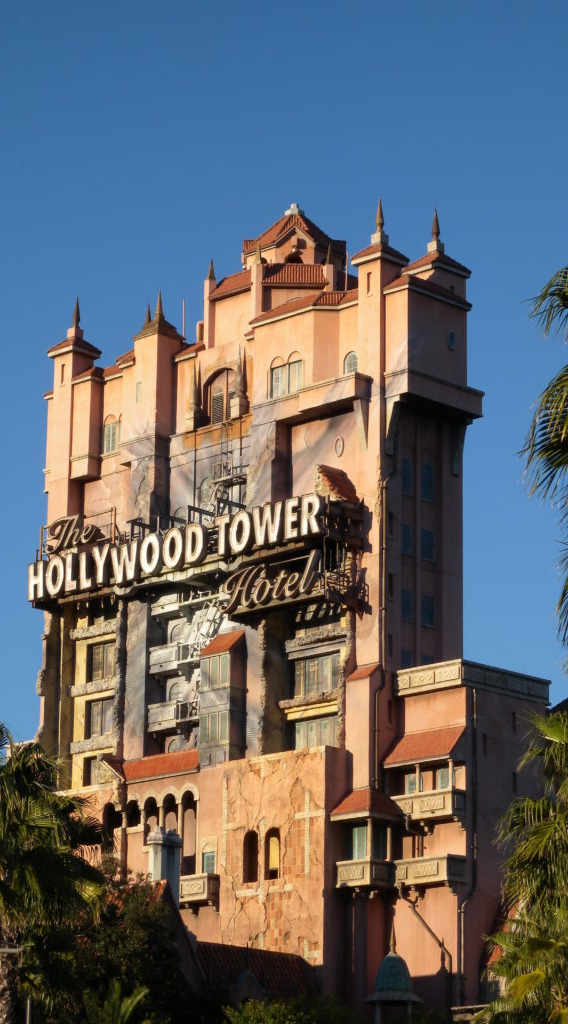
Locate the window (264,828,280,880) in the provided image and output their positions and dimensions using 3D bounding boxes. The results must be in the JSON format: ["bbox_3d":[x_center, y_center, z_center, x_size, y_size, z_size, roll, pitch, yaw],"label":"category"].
[{"bbox_3d":[-0.420,16.270,144.451,1.115,2.543,0.364,-14,-21,43],"label":"window"}]

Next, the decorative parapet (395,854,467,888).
[{"bbox_3d":[7.025,17.263,145.822,1.382,1.269,3.472,15,-21,-43],"label":"decorative parapet"}]

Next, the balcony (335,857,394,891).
[{"bbox_3d":[3.749,17.069,141.990,2.149,1.323,1.522,-14,-21,43],"label":"balcony"}]

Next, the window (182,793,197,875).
[{"bbox_3d":[-4.491,15.783,149.440,1.015,4.203,0.416,-14,-21,43],"label":"window"}]

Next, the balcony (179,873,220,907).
[{"bbox_3d":[-4.036,18.355,147.558,2.062,1.402,0.936,-14,-21,43],"label":"balcony"}]

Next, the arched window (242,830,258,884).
[{"bbox_3d":[-1.505,17.069,150.554,0.400,2.636,1.078,15,-21,-43],"label":"arched window"}]

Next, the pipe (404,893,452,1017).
[{"bbox_3d":[6.760,20.537,141.399,3.143,6.098,0.364,-14,-21,43],"label":"pipe"}]

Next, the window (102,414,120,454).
[{"bbox_3d":[-9.186,-4.123,163.753,1.284,2.289,0.260,-14,-21,43],"label":"window"}]

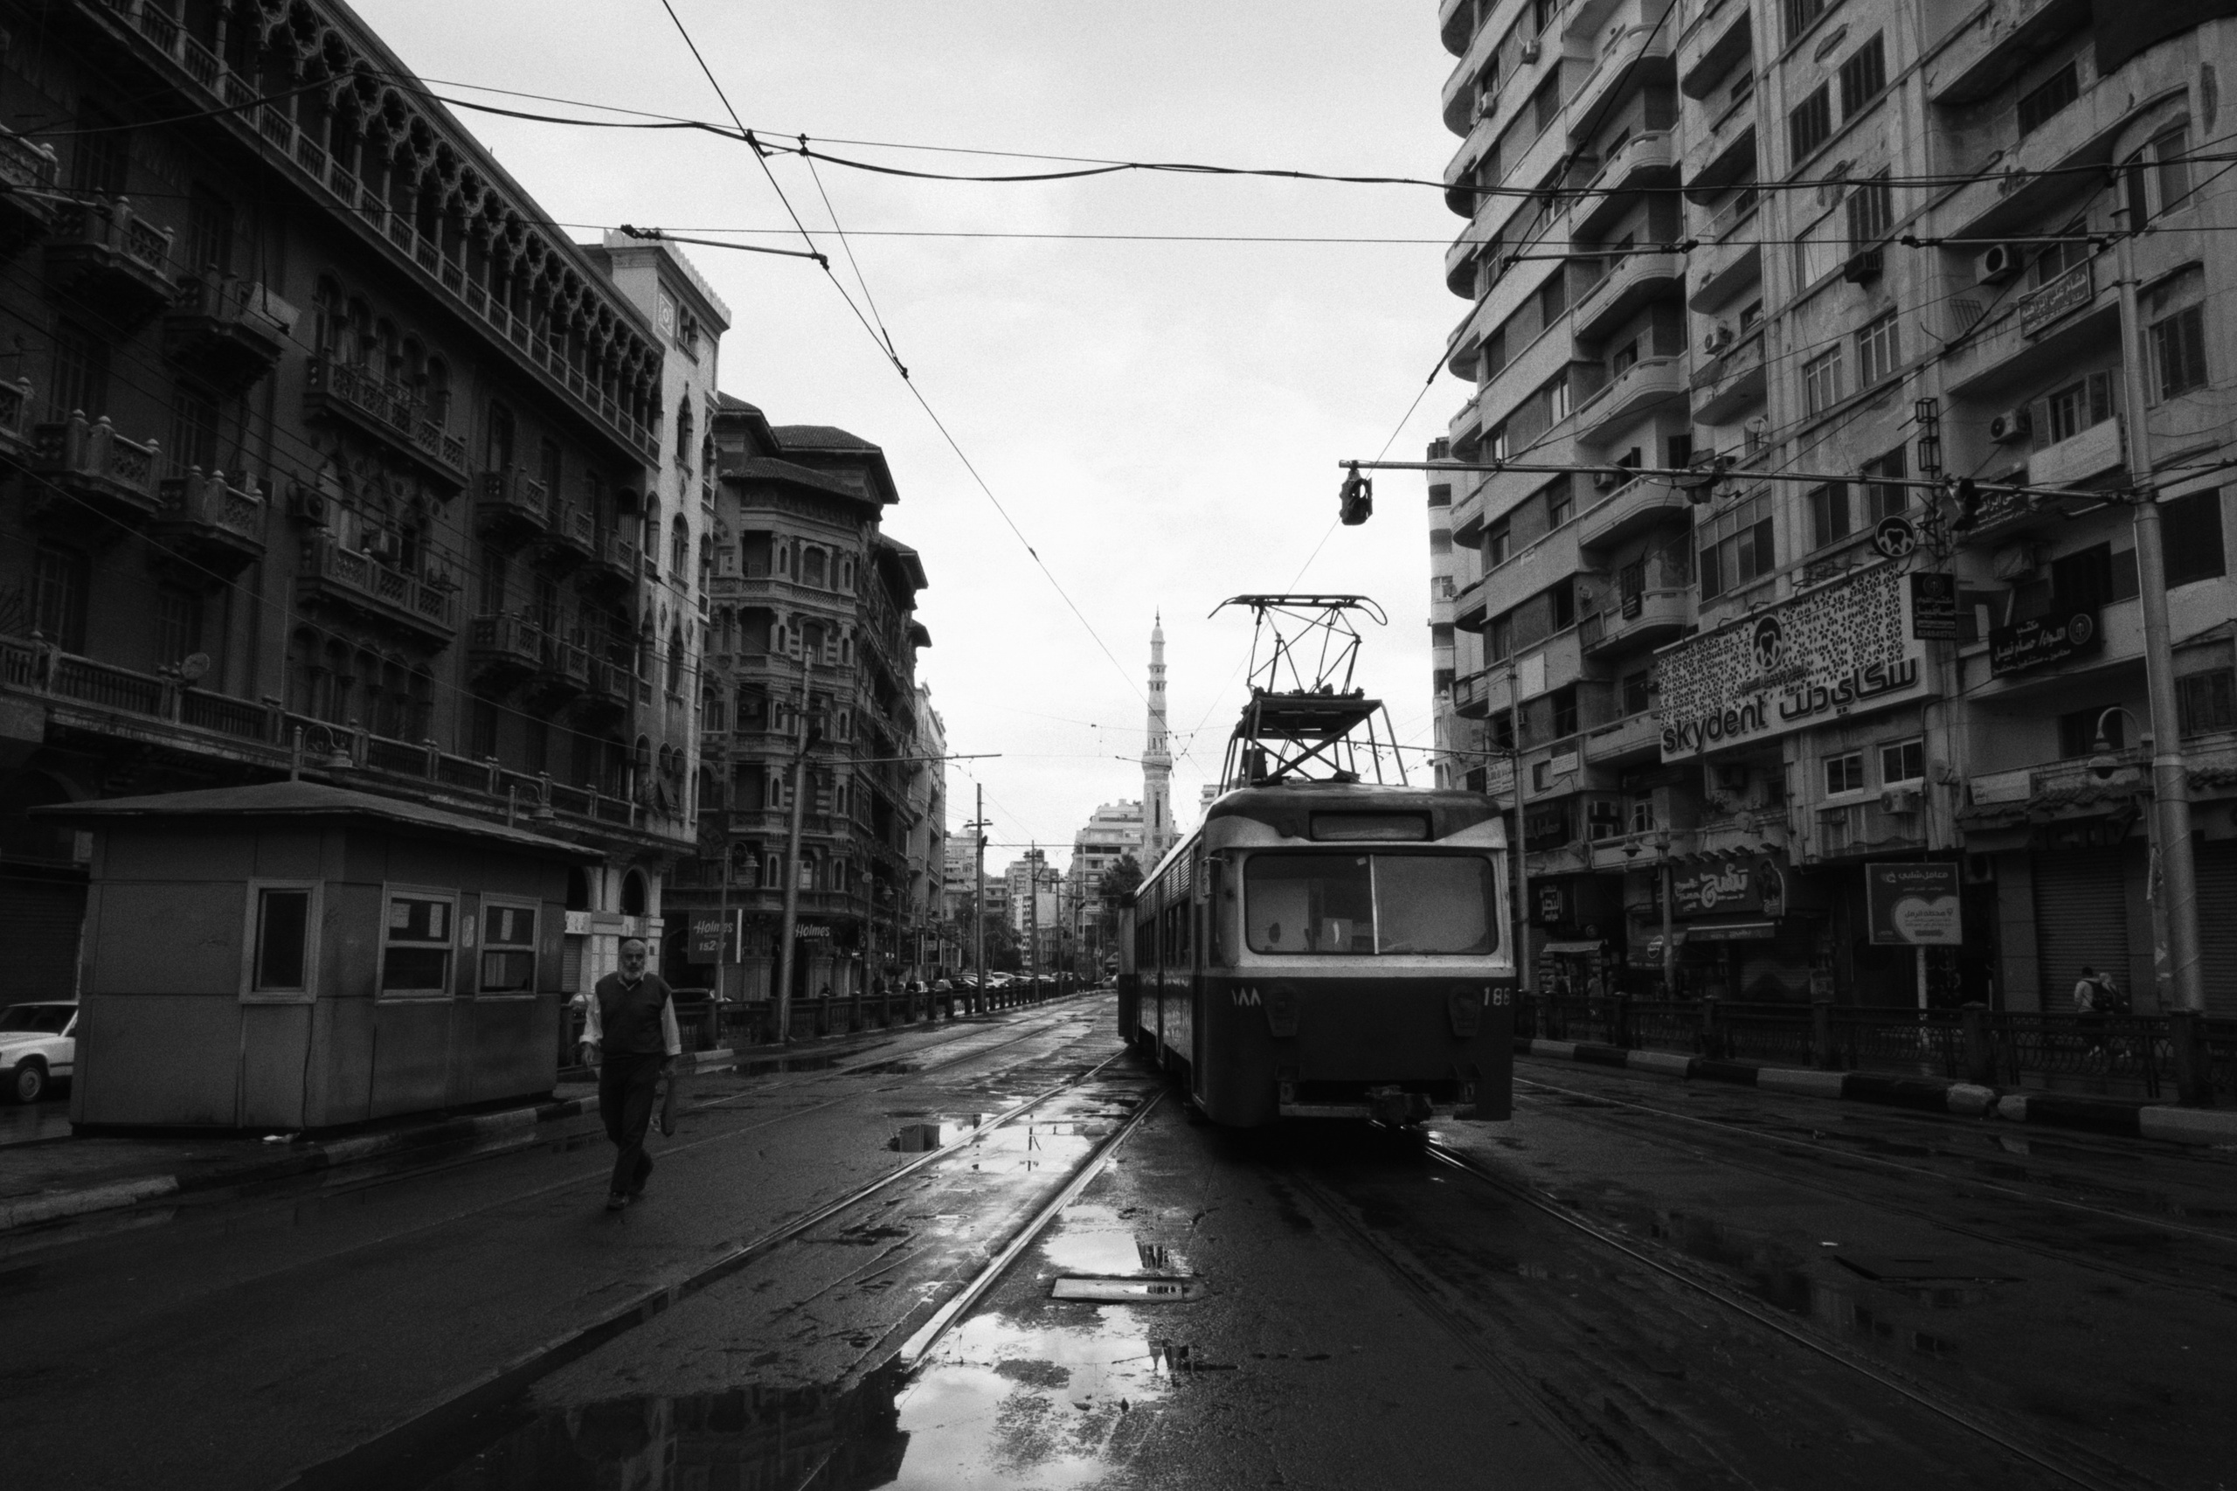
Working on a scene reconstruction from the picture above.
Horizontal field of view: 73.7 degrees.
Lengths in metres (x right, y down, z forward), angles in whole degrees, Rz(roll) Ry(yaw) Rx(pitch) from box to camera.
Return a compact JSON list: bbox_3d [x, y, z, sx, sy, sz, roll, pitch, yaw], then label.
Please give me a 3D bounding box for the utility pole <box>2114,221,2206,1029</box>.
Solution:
[{"bbox_3d":[12.644,-1.534,18.151,0.330,11.234,0.330,2,-9,0],"label":"utility pole"}]

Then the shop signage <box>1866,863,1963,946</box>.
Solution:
[{"bbox_3d":[13.073,2.614,24.500,1.493,1.364,0.150,0,-9,3],"label":"shop signage"}]

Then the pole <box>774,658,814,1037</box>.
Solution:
[{"bbox_3d":[-6.820,2.067,31.636,0.260,8.398,0.260,2,-9,0],"label":"pole"}]

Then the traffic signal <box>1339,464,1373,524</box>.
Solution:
[{"bbox_3d":[2.662,-2.800,16.700,0.300,0.650,0.300,3,-9,-18],"label":"traffic signal"}]

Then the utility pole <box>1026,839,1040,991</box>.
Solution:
[{"bbox_3d":[-4.386,9.209,78.621,0.280,8.203,0.280,-2,-9,0],"label":"utility pole"}]

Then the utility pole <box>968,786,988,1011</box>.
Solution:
[{"bbox_3d":[-4.939,5.537,54.122,0.270,8.222,0.270,-2,-9,0],"label":"utility pole"}]

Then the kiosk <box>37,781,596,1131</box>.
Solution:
[{"bbox_3d":[-7.663,2.094,14.977,2.989,3.137,4.949,-1,-9,6],"label":"kiosk"}]

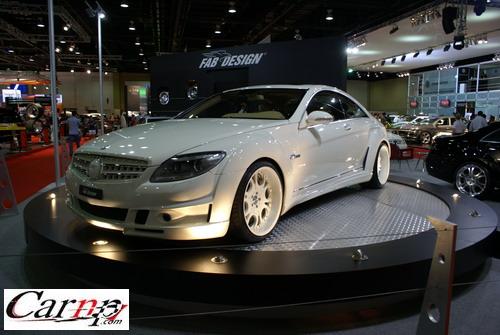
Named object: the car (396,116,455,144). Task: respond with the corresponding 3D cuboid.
[{"bbox_3d":[10.527,-2.128,21.385,4.800,1.530,1.870,-3,8,-23],"label":"car"}]

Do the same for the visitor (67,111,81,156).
[{"bbox_3d":[-6.447,-1.228,13.814,0.500,1.690,0.380,-1,8,-8],"label":"visitor"}]

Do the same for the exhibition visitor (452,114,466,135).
[{"bbox_3d":[7.023,-1.000,12.711,0.450,1.640,0.300,3,8,18],"label":"exhibition visitor"}]

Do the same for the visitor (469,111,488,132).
[{"bbox_3d":[7.416,-0.979,12.315,0.520,1.710,0.330,4,9,25],"label":"visitor"}]

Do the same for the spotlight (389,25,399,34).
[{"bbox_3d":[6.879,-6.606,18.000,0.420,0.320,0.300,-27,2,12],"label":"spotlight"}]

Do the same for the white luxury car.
[{"bbox_3d":[0.345,-0.335,4.785,1.950,1.410,5.080,7,10,38],"label":"white luxury car"}]

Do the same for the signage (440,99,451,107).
[{"bbox_3d":[14.853,-4.918,28.500,0.150,0.650,0.950,-1,8,-14],"label":"signage"}]

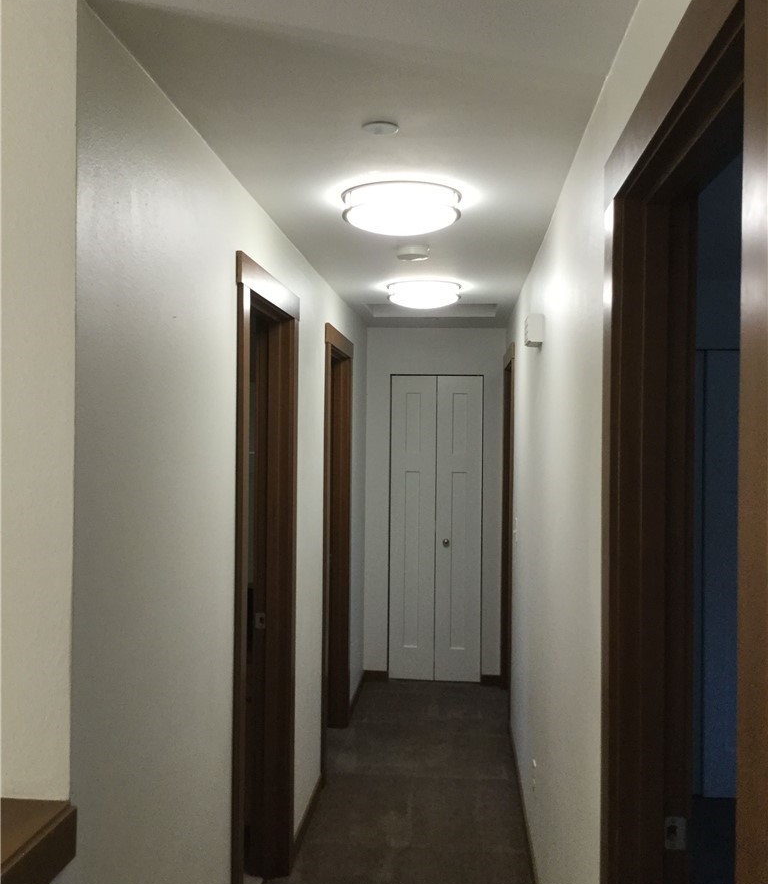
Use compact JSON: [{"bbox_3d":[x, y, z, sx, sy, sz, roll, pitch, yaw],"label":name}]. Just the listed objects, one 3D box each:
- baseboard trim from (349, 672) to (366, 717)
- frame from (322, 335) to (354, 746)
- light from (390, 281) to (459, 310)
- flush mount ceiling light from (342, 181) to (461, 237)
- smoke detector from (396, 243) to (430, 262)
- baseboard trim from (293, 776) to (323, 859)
[{"bbox_3d":[-0.164,1.559,5.643,0.015,0.078,0.890,0,0,5],"label":"baseboard trim"},{"bbox_3d":[-0.296,0.528,4.719,0.145,2.156,1.010,0,0,5],"label":"frame"},{"bbox_3d":[0.197,-0.695,4.418,0.356,0.105,0.356,0,0,5],"label":"light"},{"bbox_3d":[0.054,-0.692,2.794,0.358,0.105,0.358,0,0,5],"label":"flush mount ceiling light"},{"bbox_3d":[0.114,-0.723,3.514,0.126,0.046,0.126,0,0,5],"label":"smoke detector"},{"bbox_3d":[-0.318,1.568,3.865,0.015,0.081,0.800,0,0,5],"label":"baseboard trim"}]

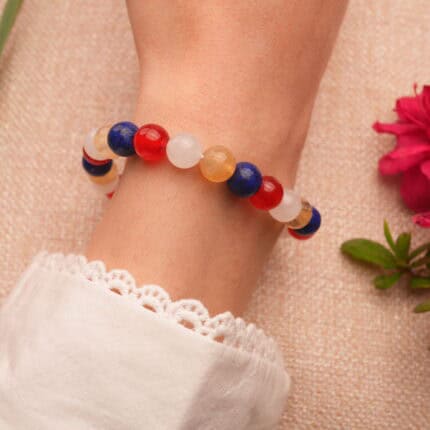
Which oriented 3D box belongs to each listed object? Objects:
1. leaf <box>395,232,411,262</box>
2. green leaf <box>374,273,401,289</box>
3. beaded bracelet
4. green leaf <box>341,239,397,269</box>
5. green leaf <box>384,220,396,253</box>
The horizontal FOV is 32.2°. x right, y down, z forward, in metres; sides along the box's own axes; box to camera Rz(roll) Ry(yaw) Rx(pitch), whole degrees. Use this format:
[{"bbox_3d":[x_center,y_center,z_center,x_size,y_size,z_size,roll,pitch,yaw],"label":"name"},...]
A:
[{"bbox_3d":[0.056,0.010,0.225,0.004,0.011,0.002,3,34,2],"label":"leaf"},{"bbox_3d":[0.053,0.020,0.229,0.009,0.002,0.004,-19,76,0],"label":"green leaf"},{"bbox_3d":[-0.004,-0.007,0.203,0.067,0.070,0.011,18,79,6],"label":"beaded bracelet"},{"bbox_3d":[0.047,0.011,0.227,0.018,0.003,0.007,17,76,-6],"label":"green leaf"},{"bbox_3d":[0.053,0.006,0.225,0.002,0.004,0.012,-19,116,12],"label":"green leaf"}]

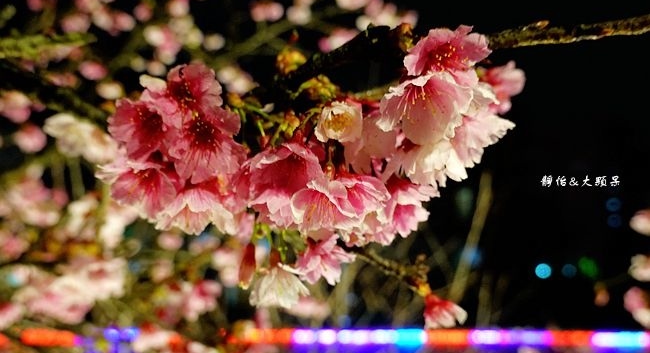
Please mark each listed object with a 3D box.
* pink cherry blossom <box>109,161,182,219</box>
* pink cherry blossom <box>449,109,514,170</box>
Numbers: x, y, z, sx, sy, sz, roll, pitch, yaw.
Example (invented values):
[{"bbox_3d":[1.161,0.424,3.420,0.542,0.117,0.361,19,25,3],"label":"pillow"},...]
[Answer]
[{"bbox_3d":[-0.076,0.001,0.295,0.033,0.031,0.019,-2,30,11],"label":"pink cherry blossom"},{"bbox_3d":[0.068,-0.023,0.315,0.035,0.021,0.035,-41,-12,2],"label":"pink cherry blossom"}]

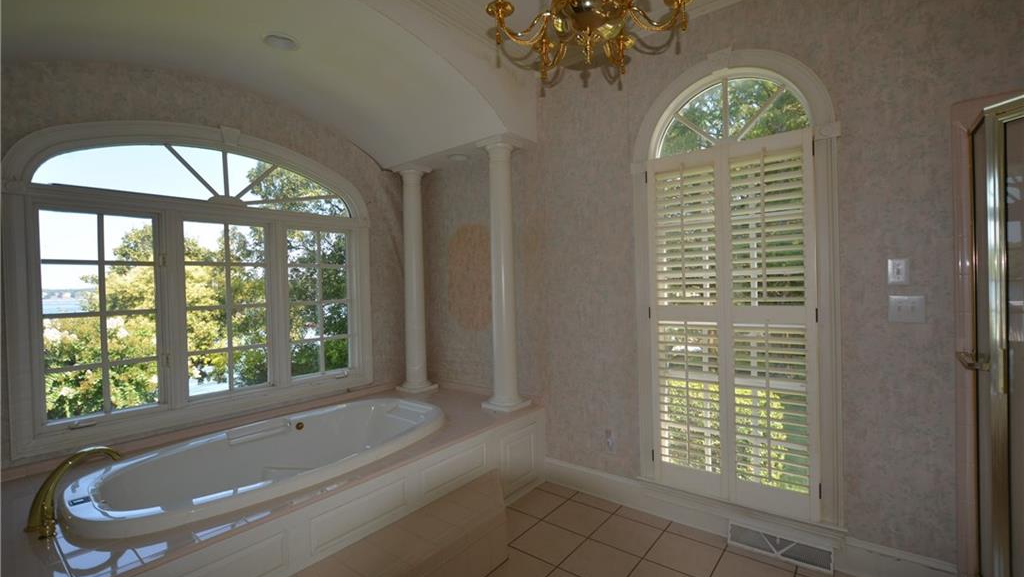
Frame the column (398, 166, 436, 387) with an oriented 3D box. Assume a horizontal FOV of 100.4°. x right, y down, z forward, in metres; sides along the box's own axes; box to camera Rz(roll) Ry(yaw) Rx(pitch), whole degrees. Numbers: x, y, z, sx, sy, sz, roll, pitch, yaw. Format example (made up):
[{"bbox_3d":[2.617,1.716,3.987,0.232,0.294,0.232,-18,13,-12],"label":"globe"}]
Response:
[{"bbox_3d":[-0.848,-0.060,3.761,0.277,1.880,0.274,-2,0,0],"label":"column"}]

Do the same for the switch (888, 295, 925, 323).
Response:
[{"bbox_3d":[1.704,0.089,1.843,0.115,0.118,0.014,-2,0,39],"label":"switch"}]

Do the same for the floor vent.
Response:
[{"bbox_3d":[1.329,1.284,2.135,0.441,0.105,0.038,-2,0,39],"label":"floor vent"}]

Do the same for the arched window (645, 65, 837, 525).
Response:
[{"bbox_3d":[1.133,-0.036,2.286,0.955,2.352,0.089,-2,0,39],"label":"arched window"}]

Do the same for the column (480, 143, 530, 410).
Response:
[{"bbox_3d":[-0.058,-0.087,3.125,0.275,1.880,0.267,-2,0,0],"label":"column"}]

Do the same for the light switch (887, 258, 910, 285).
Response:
[{"bbox_3d":[1.682,-0.071,1.857,0.069,0.114,0.014,-2,0,39],"label":"light switch"}]

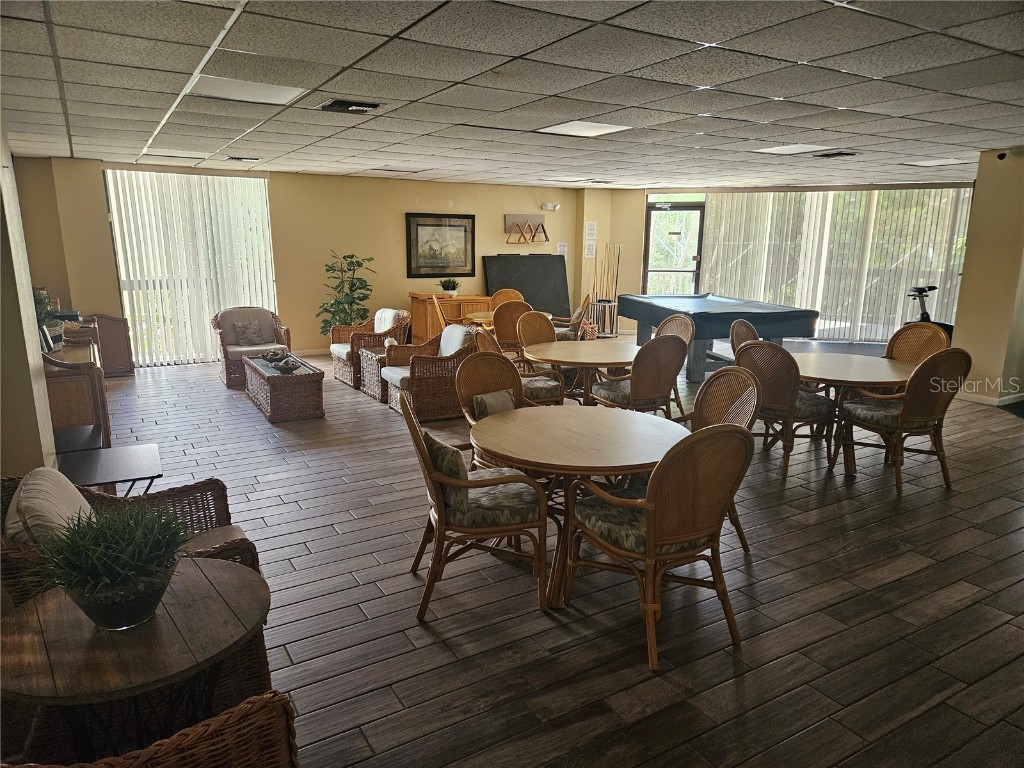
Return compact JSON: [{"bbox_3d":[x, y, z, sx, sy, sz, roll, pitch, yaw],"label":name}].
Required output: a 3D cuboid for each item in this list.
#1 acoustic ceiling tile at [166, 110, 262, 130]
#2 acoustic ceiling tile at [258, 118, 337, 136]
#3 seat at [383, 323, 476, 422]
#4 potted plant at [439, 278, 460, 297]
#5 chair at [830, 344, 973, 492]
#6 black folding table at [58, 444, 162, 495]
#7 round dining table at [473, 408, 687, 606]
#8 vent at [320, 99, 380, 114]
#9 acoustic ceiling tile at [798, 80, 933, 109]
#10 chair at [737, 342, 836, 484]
[{"bbox_3d":[-2.162,-1.925,4.967,0.605,0.020,0.605,-7,14,-30],"label":"acoustic ceiling tile"},{"bbox_3d":[-1.647,-2.006,5.336,0.600,0.020,0.600,-7,14,-30],"label":"acoustic ceiling tile"},{"bbox_3d":[-0.732,-0.142,6.546,0.800,0.820,0.730,-7,14,-31],"label":"seat"},{"bbox_3d":[-0.879,-1.431,10.146,0.320,0.280,0.320,-7,14,-30],"label":"potted plant"},{"bbox_3d":[2.704,0.197,4.723,0.580,0.965,0.620,-4,13,-18],"label":"chair"},{"bbox_3d":[-1.794,0.667,3.096,0.403,0.630,0.506,-5,13,-24],"label":"black folding table"},{"bbox_3d":[0.321,0.574,3.268,1.040,0.720,1.040,0,12,0],"label":"round dining table"},{"bbox_3d":[-1.046,-1.781,4.411,0.340,0.040,0.380,-7,14,-30],"label":"vent"},{"bbox_3d":[2.045,-1.707,4.007,0.600,0.020,0.600,-7,14,-30],"label":"acoustic ceiling tile"},{"bbox_3d":[1.919,0.121,4.759,0.610,0.925,0.580,-8,14,-33],"label":"chair"}]

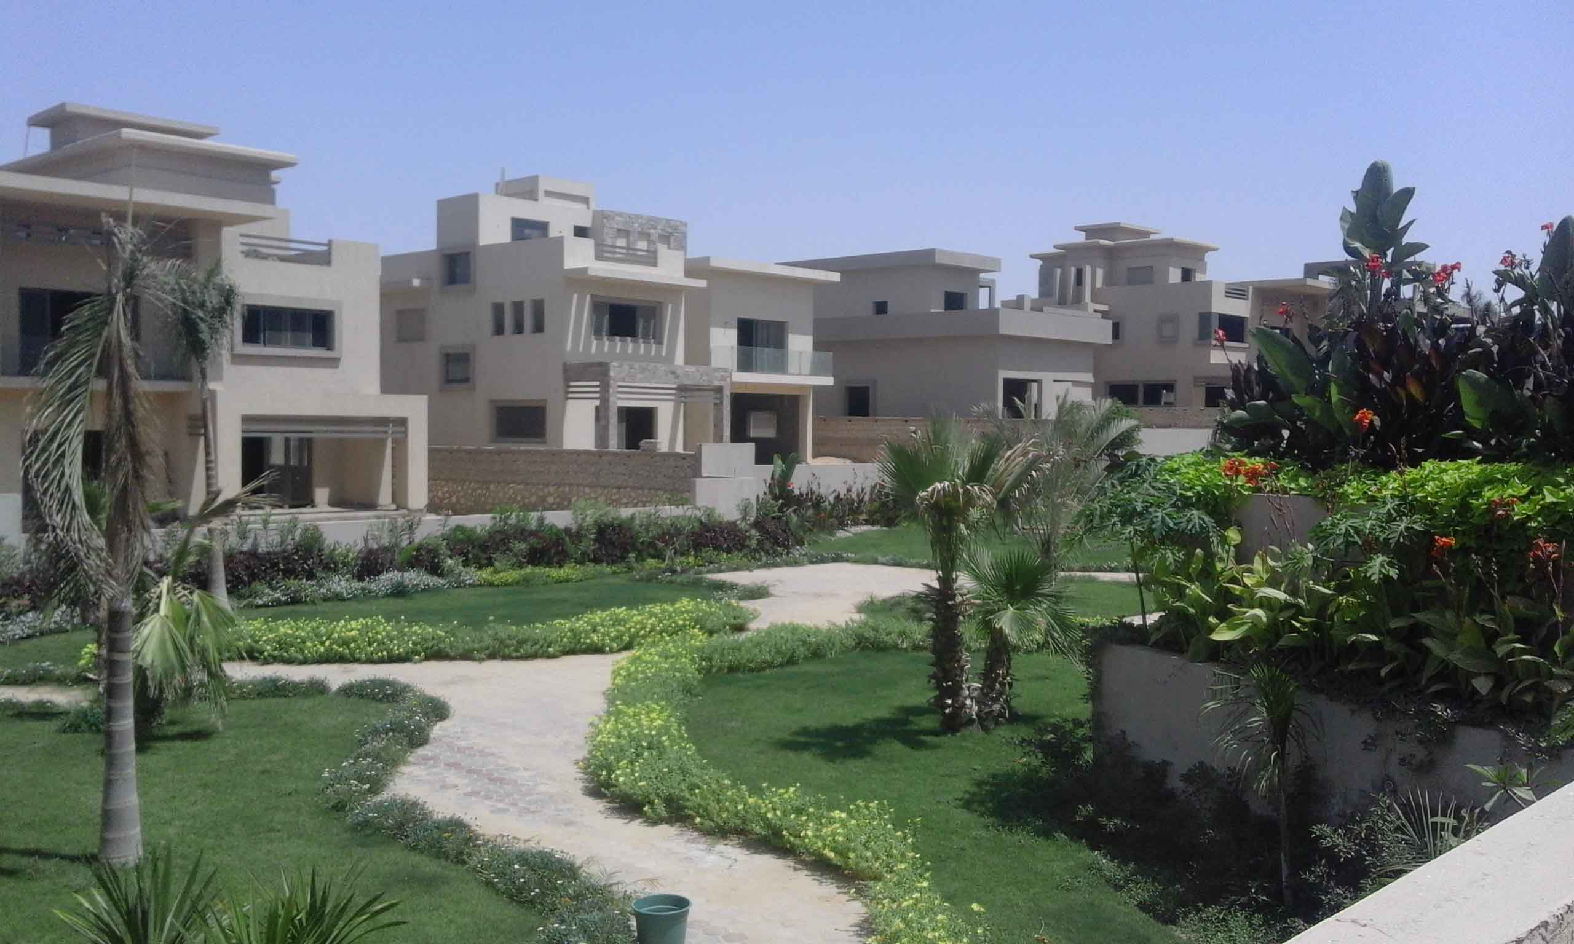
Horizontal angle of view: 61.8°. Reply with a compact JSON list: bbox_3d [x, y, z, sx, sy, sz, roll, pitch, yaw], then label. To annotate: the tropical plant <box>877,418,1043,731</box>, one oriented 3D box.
[{"bbox_3d":[1.787,1.064,13.610,1.703,3.232,1.703,1,2,8],"label":"tropical plant"}]

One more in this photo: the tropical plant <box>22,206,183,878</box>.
[{"bbox_3d":[-4.774,0.498,9.201,0.961,4.504,0.961,0,2,-27],"label":"tropical plant"}]

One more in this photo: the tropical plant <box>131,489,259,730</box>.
[{"bbox_3d":[-5.683,1.373,12.510,1.182,2.410,1.182,0,2,-24],"label":"tropical plant"}]

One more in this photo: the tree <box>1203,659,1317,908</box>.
[{"bbox_3d":[3.083,2.032,8.591,0.696,1.622,0.696,2,2,20],"label":"tree"}]

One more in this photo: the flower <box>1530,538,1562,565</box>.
[{"bbox_3d":[4.791,0.501,8.300,0.175,0.171,0.157,2,2,30],"label":"flower"}]

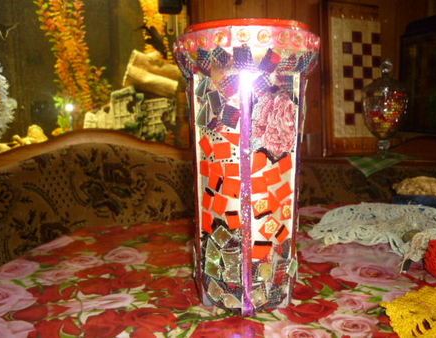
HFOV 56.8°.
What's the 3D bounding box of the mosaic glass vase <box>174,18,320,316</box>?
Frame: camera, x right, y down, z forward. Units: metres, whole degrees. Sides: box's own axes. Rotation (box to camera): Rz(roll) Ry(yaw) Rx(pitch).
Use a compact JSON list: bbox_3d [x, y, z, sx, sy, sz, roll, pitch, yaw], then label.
[{"bbox_3d":[0.035,-0.001,0.460,0.156,0.299,0.156,0,9,0],"label":"mosaic glass vase"}]

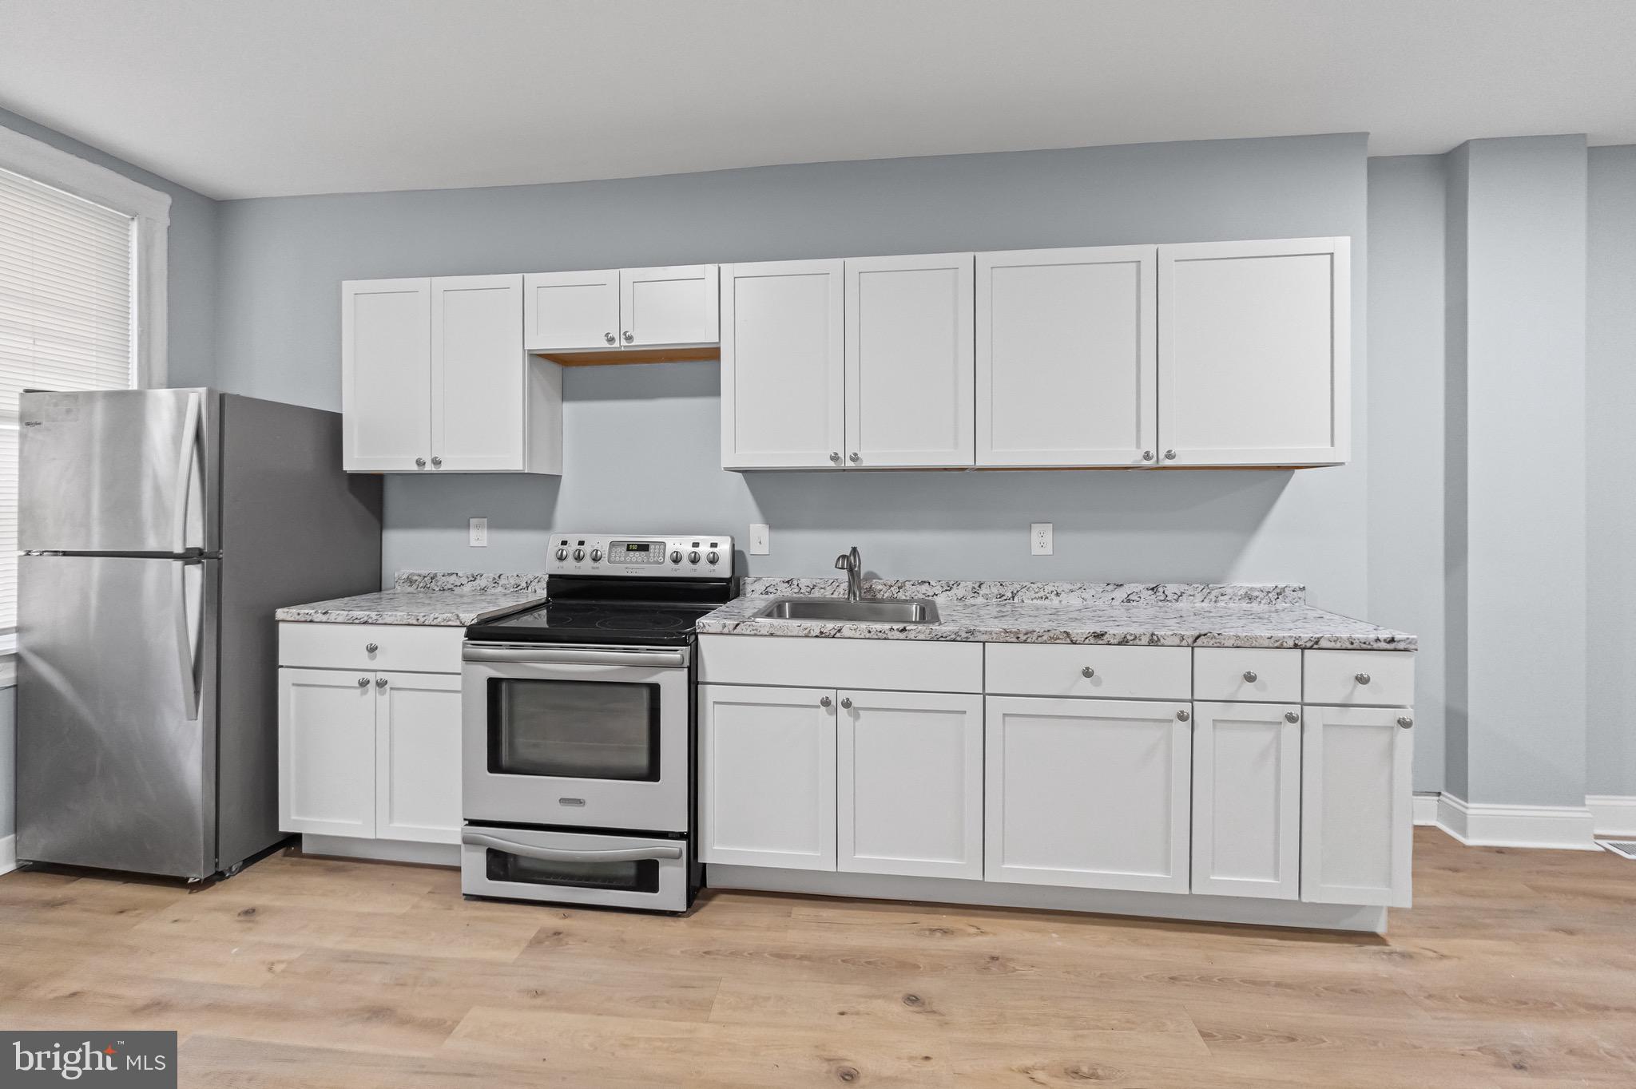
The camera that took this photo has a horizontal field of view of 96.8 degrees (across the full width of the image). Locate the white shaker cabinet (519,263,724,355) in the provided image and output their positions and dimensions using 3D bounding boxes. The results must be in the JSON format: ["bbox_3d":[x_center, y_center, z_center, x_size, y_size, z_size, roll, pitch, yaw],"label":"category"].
[{"bbox_3d":[-0.718,-0.882,2.871,0.768,0.294,0.325,0,1,8],"label":"white shaker cabinet"}]

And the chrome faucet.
[{"bbox_3d":[0.117,0.118,2.765,0.085,0.219,0.210,1,1,14],"label":"chrome faucet"}]

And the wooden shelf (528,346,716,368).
[{"bbox_3d":[-0.719,-0.744,2.883,0.770,0.025,0.305,0,1,8],"label":"wooden shelf"}]

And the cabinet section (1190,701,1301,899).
[{"bbox_3d":[1.298,0.753,2.414,0.301,0.574,0.550,0,1,8],"label":"cabinet section"}]

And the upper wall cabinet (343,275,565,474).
[{"bbox_3d":[-1.475,-0.660,2.975,0.755,0.747,0.325,0,1,8],"label":"upper wall cabinet"}]

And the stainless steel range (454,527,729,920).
[{"bbox_3d":[-0.752,0.561,2.670,0.762,1.184,0.730,0,1,8],"label":"stainless steel range"}]

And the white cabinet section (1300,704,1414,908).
[{"bbox_3d":[1.595,0.755,2.374,0.298,0.574,0.550,0,1,8],"label":"white cabinet section"}]

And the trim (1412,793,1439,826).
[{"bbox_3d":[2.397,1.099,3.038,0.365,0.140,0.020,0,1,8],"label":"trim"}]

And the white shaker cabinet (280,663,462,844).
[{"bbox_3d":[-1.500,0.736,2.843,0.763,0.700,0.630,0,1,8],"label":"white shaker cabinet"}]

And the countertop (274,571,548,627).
[{"bbox_3d":[-1.495,0.203,2.835,0.771,0.148,0.631,0,1,8],"label":"countertop"}]

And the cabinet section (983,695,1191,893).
[{"bbox_3d":[0.850,0.749,2.475,0.603,0.574,0.550,0,1,8],"label":"cabinet section"}]

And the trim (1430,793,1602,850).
[{"bbox_3d":[2.748,1.091,2.895,0.470,0.163,0.200,0,1,8],"label":"trim"}]

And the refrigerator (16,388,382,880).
[{"bbox_3d":[-2.359,0.307,2.841,0.771,1.666,0.823,1,1,9],"label":"refrigerator"}]

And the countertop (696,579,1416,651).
[{"bbox_3d":[0.707,0.222,2.541,2.132,0.148,0.631,0,1,8],"label":"countertop"}]

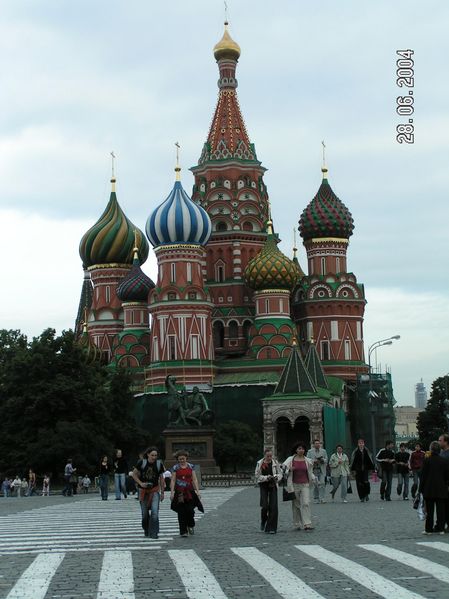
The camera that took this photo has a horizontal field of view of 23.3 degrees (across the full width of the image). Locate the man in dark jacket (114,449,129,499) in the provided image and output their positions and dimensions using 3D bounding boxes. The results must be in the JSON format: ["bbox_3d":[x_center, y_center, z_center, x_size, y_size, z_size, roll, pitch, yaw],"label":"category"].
[{"bbox_3d":[-3.591,6.135,38.118,0.520,1.762,0.450,-1,-8,7],"label":"man in dark jacket"}]

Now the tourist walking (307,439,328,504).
[{"bbox_3d":[2.554,4.756,30.117,0.570,1.734,0.420,1,-8,-8],"label":"tourist walking"}]

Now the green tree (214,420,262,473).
[{"bbox_3d":[1.227,14.569,107.355,4.700,5.271,4.700,0,-8,0],"label":"green tree"}]

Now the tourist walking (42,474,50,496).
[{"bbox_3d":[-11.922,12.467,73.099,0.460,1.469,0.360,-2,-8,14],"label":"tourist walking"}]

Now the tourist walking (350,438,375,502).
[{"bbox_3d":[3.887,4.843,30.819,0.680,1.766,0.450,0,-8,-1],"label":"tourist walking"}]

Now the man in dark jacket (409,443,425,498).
[{"bbox_3d":[5.866,5.258,33.414,0.520,1.702,0.450,-1,-8,8],"label":"man in dark jacket"}]

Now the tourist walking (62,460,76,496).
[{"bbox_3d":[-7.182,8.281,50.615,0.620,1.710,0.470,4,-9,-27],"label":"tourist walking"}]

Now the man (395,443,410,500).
[{"bbox_3d":[5.292,5.140,32.513,0.500,1.686,0.450,-1,-8,5],"label":"man"}]

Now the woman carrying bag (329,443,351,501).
[{"bbox_3d":[3.248,4.937,30.808,0.600,1.605,0.480,2,-8,-12],"label":"woman carrying bag"}]

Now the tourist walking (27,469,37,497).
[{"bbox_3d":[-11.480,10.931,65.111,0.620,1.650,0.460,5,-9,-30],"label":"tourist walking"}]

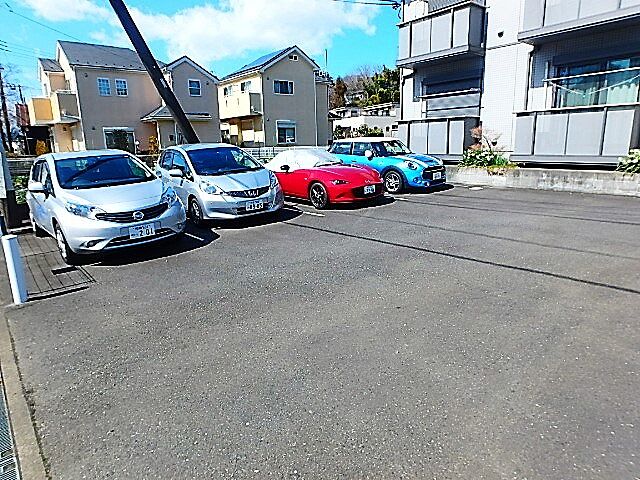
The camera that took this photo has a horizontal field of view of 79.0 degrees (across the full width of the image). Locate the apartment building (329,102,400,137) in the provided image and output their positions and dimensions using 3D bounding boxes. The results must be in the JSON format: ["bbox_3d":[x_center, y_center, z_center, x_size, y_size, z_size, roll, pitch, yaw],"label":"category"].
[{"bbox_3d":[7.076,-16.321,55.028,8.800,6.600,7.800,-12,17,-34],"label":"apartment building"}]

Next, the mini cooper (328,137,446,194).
[{"bbox_3d":[1.879,-2.280,11.493,1.747,1.415,3.850,-14,19,-37],"label":"mini cooper"}]

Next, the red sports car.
[{"bbox_3d":[-0.108,-1.648,9.853,1.755,1.235,3.915,-14,19,-37],"label":"red sports car"}]

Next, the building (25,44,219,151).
[{"bbox_3d":[-12.717,-8.504,25.411,10.000,7.600,7.500,-12,17,-34],"label":"building"}]

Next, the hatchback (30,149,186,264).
[{"bbox_3d":[-3.785,-0.747,6.612,1.715,1.525,4.100,-16,20,-40],"label":"hatchback"}]

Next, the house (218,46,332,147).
[{"bbox_3d":[-3.709,-10.292,30.468,5.950,8.000,8.250,-12,17,-34],"label":"house"}]

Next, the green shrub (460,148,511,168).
[{"bbox_3d":[4.555,-2.283,10.785,0.650,0.560,1.100,-14,19,-39],"label":"green shrub"}]

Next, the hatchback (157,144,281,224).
[{"bbox_3d":[-2.390,-1.358,8.659,1.715,1.525,3.900,-14,19,-36],"label":"hatchback"}]

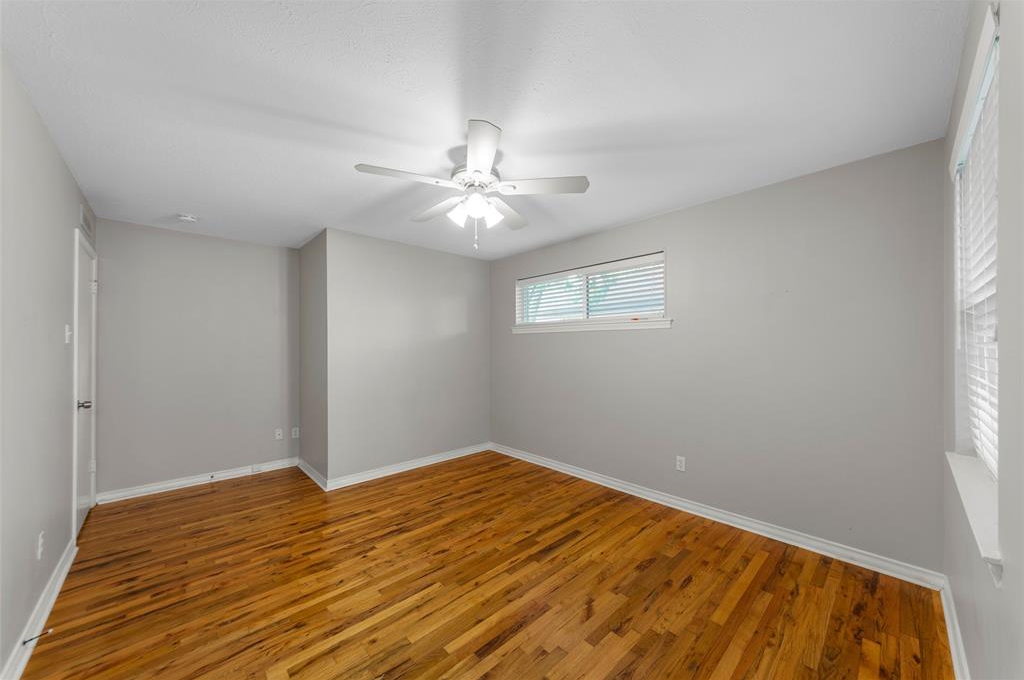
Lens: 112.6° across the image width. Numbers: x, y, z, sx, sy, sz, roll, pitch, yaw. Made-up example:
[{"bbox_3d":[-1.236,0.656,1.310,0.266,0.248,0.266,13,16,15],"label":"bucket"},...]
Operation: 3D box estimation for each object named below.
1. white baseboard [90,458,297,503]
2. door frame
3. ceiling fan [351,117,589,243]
[{"bbox_3d":[-2.969,1.357,3.364,1.455,0.095,0.020,0,-1,-39],"label":"white baseboard"},{"bbox_3d":[-3.241,0.339,2.579,0.060,2.110,0.840,1,-1,-45],"label":"door frame"},{"bbox_3d":[-0.214,-0.822,2.001,1.300,0.490,1.240,0,-1,-10],"label":"ceiling fan"}]

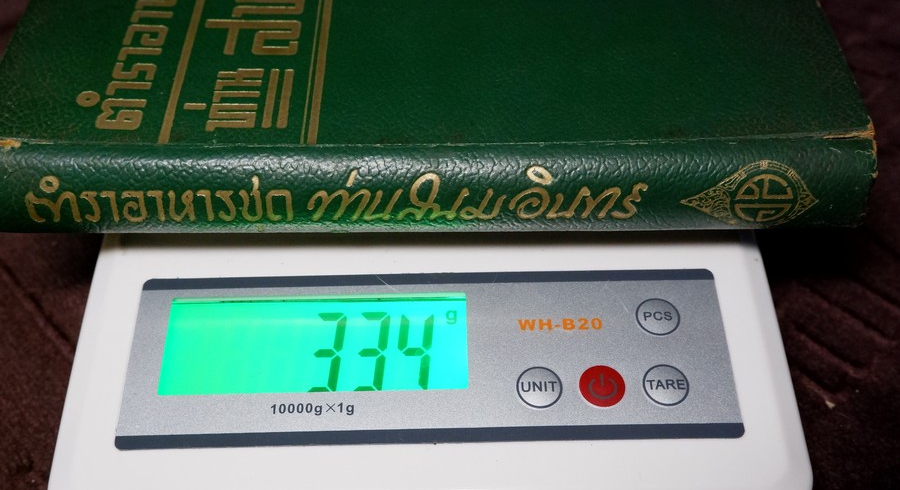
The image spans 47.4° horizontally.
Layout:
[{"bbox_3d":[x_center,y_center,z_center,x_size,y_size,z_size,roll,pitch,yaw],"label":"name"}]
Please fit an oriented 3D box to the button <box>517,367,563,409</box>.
[{"bbox_3d":[0.020,0.031,0.223,0.010,0.003,0.010,-1,55,0],"label":"button"}]

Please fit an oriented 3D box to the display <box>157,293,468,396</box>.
[{"bbox_3d":[-0.030,0.023,0.231,0.067,0.004,0.025,-1,55,0],"label":"display"}]

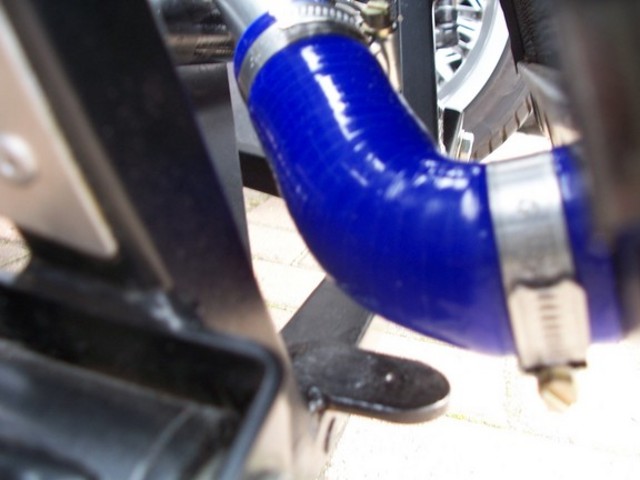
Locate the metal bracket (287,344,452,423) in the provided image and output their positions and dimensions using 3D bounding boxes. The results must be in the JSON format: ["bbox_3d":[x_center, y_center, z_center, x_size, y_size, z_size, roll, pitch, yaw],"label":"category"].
[{"bbox_3d":[0.012,0.040,0.186,0.050,0.005,0.030,9,18,10],"label":"metal bracket"}]

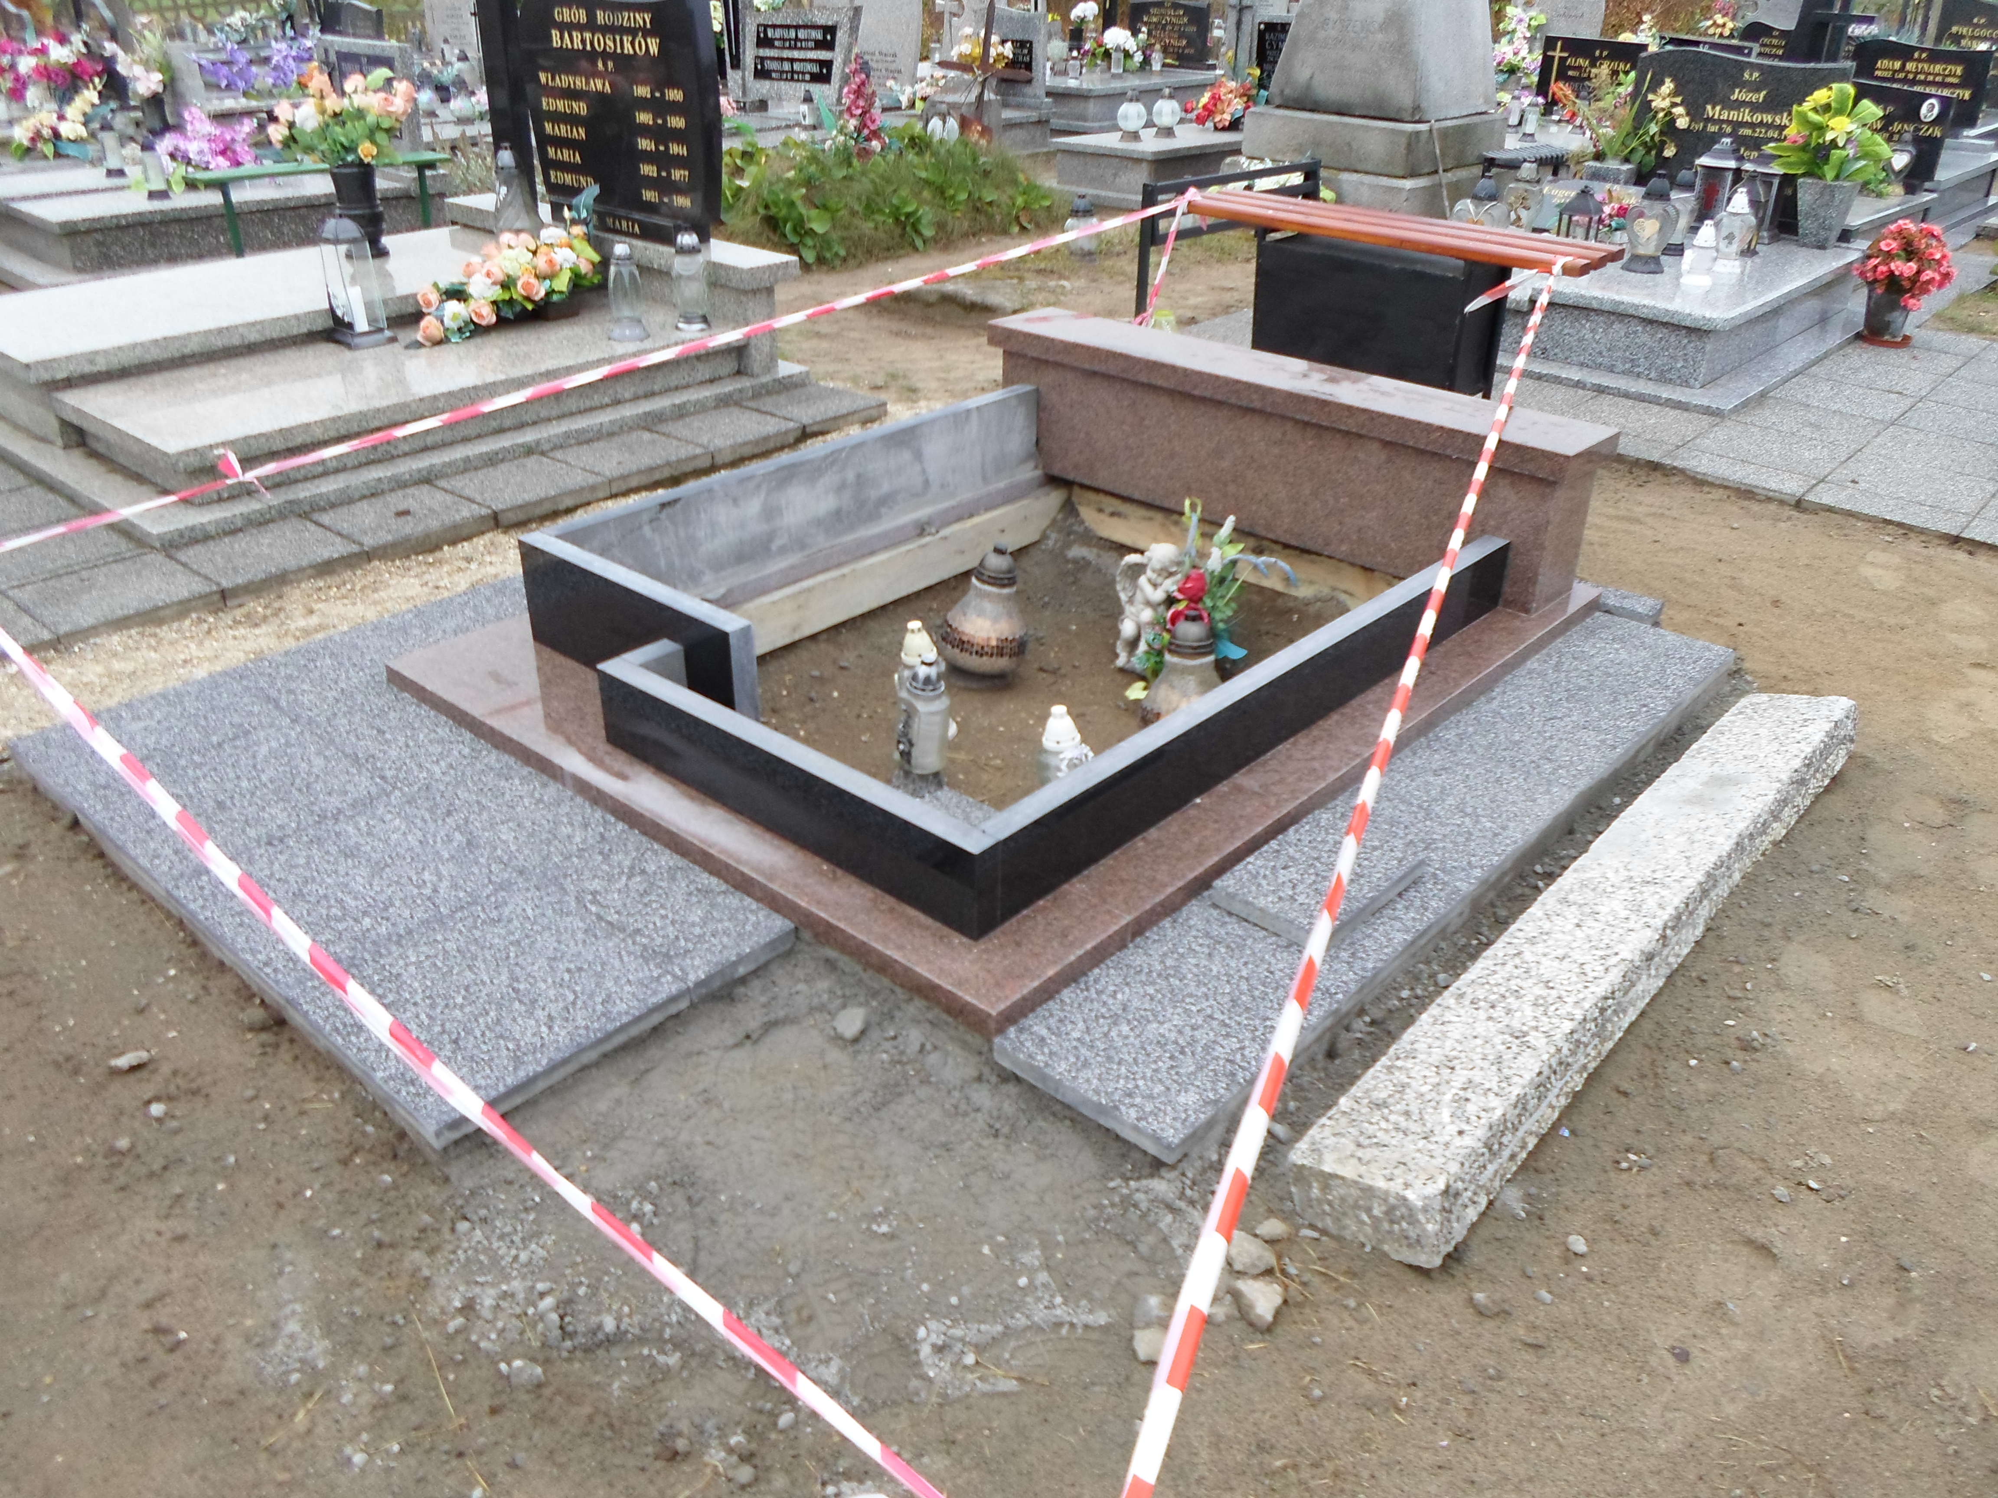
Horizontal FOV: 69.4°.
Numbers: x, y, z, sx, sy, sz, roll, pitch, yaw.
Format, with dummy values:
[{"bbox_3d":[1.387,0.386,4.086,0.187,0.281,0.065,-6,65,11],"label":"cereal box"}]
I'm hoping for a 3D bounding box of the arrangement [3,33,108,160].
[{"bbox_3d":[-5.766,-3.987,8.818,0.568,0.589,0.457,-16,33,-27],"label":"arrangement"}]

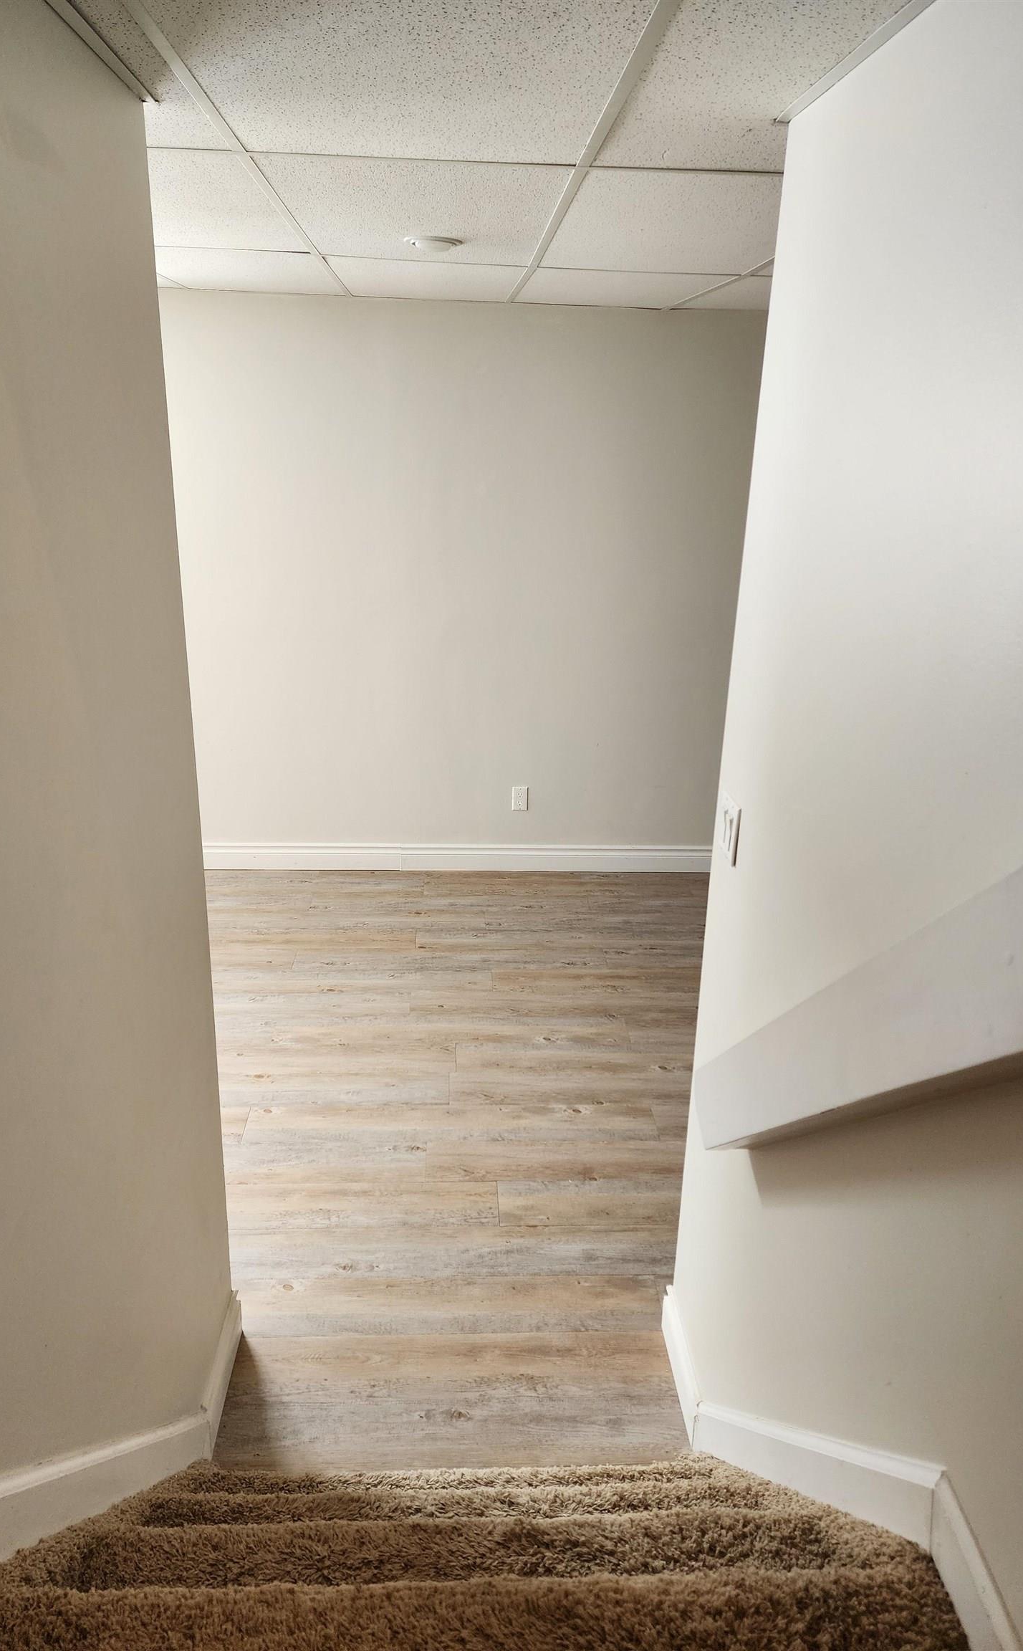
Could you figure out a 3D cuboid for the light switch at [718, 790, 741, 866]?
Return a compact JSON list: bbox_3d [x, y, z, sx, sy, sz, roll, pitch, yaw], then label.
[{"bbox_3d":[0.404,0.005,2.040,0.011,0.116,0.116,0,20,-4],"label":"light switch"}]

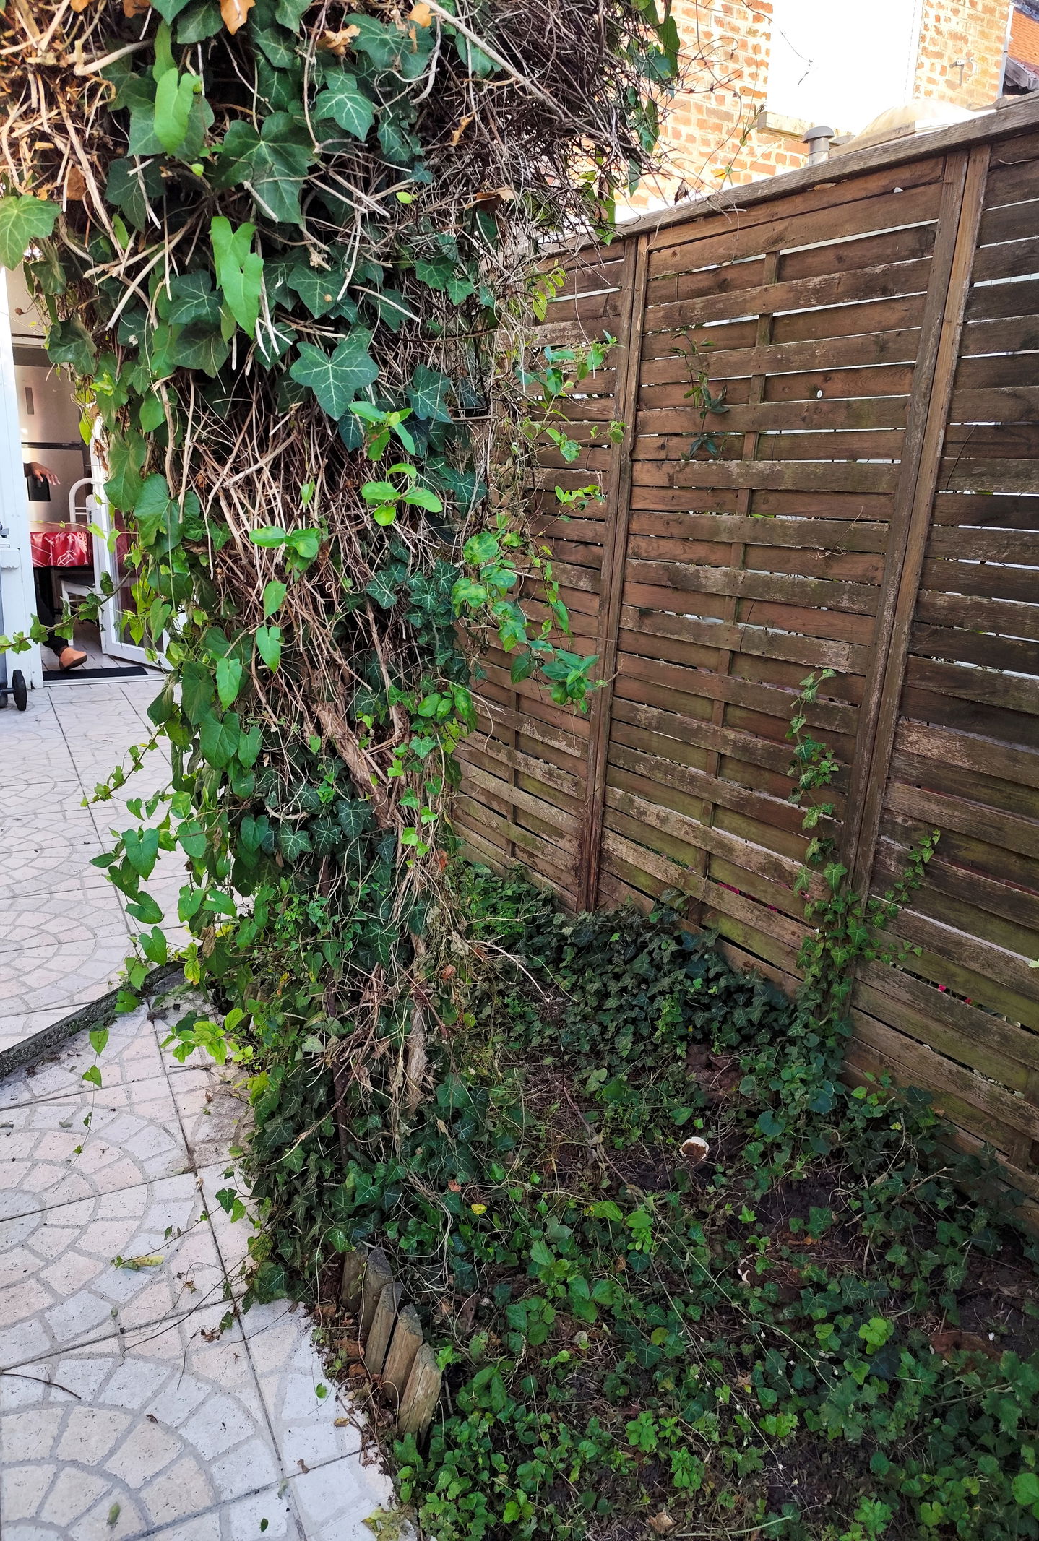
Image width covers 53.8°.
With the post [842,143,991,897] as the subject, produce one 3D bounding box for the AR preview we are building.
[{"bbox_3d":[0.759,-0.266,2.035,0.060,1.750,0.088,-7,18,-34],"label":"post"}]

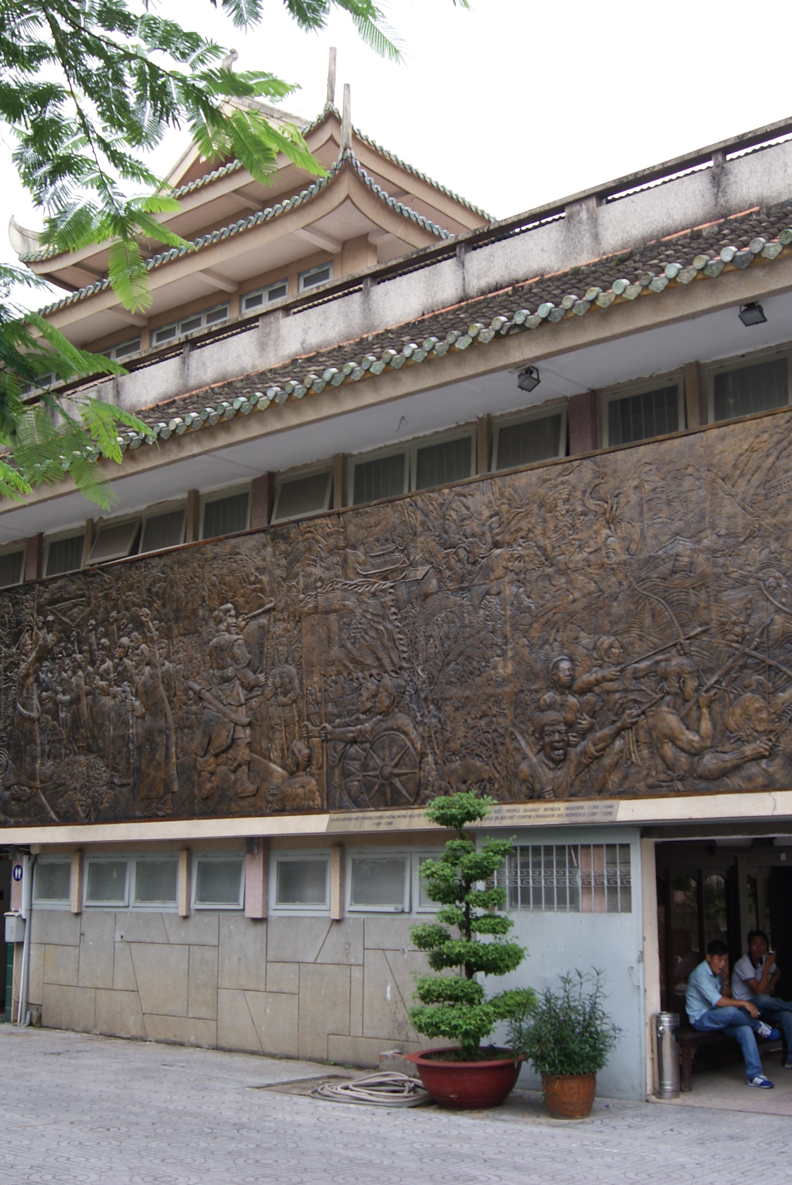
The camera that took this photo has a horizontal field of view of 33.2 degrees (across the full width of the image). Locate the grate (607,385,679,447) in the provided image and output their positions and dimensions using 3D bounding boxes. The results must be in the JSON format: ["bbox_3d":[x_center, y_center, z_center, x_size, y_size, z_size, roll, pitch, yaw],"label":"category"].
[{"bbox_3d":[2.152,-1.527,11.561,0.692,0.421,0.050,-10,-15,37],"label":"grate"}]

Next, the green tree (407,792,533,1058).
[{"bbox_3d":[0.570,2.538,10.271,0.952,1.981,0.876,-1,-12,3],"label":"green tree"}]

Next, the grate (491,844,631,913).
[{"bbox_3d":[1.304,2.318,10.757,1.350,0.526,0.050,-10,-15,37],"label":"grate"}]

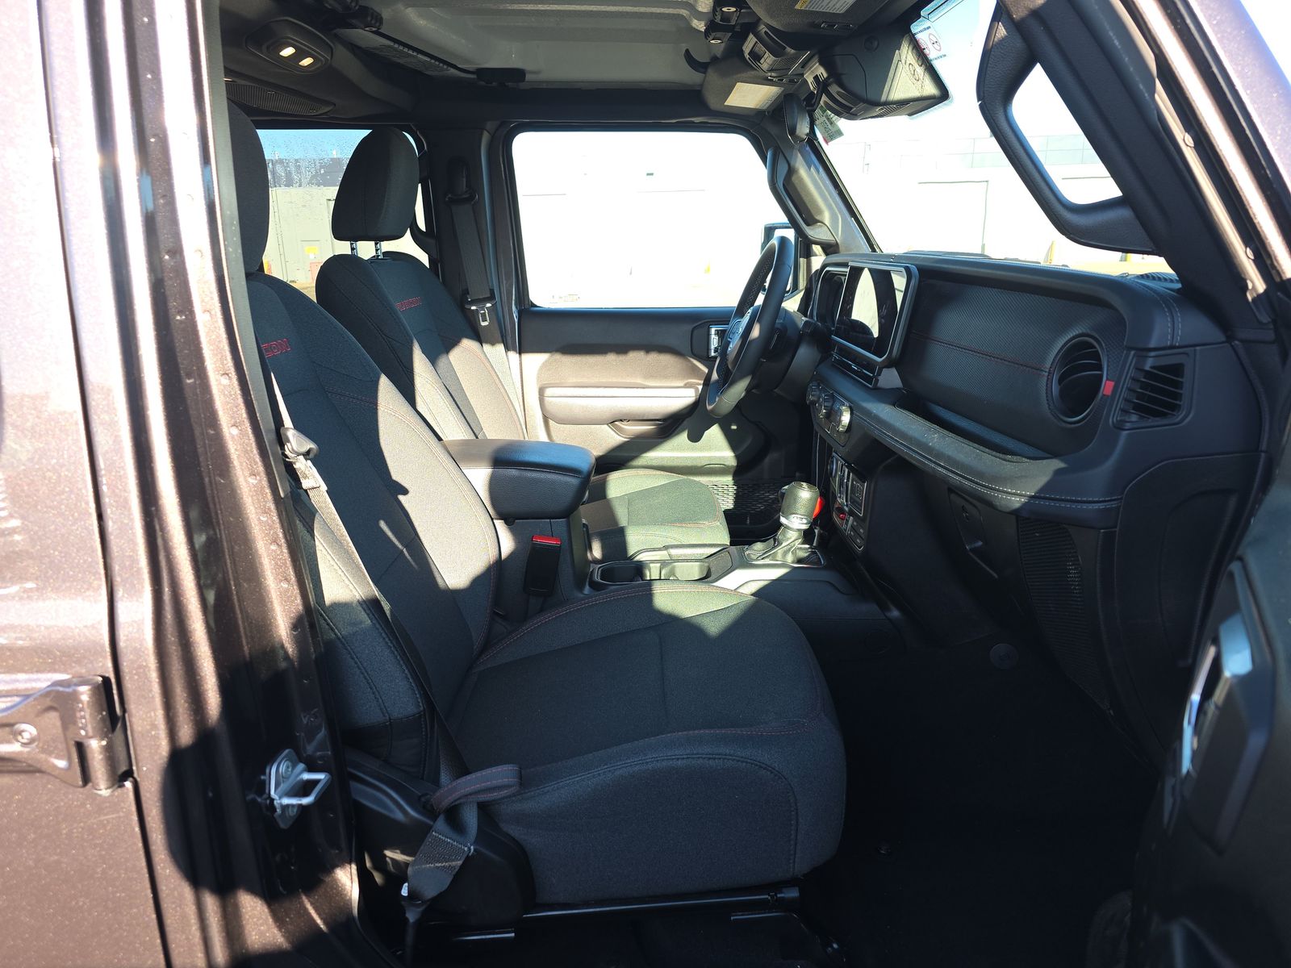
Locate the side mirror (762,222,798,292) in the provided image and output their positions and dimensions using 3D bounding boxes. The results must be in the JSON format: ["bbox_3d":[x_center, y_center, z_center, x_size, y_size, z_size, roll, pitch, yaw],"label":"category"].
[{"bbox_3d":[0.401,-0.587,2.239,0.130,0.200,0.210,-5,16,-12],"label":"side mirror"}]

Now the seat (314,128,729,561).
[{"bbox_3d":[-0.223,-0.264,1.760,0.806,0.877,0.541,0,15,1],"label":"seat"}]

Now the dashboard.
[{"bbox_3d":[0.462,-0.136,1.386,0.347,0.469,1.387,0,15,1],"label":"dashboard"}]

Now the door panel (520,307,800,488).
[{"bbox_3d":[0.082,-0.209,2.099,0.796,0.459,0.112,0,15,1],"label":"door panel"}]

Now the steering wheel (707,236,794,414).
[{"bbox_3d":[0.218,-0.315,1.762,0.097,0.377,0.377,18,15,-4],"label":"steering wheel"}]

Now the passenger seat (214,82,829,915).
[{"bbox_3d":[-0.184,-0.033,1.019,0.806,0.836,0.541,0,15,1],"label":"passenger seat"}]

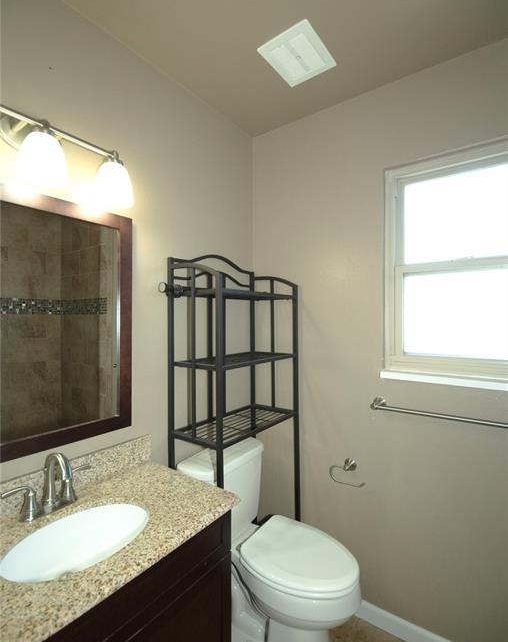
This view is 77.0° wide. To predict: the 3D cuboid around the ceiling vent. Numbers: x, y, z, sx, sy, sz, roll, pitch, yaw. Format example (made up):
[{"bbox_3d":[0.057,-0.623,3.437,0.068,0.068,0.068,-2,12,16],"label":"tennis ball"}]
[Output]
[{"bbox_3d":[0.174,-1.052,1.262,0.208,0.026,0.250,0,1,38],"label":"ceiling vent"}]

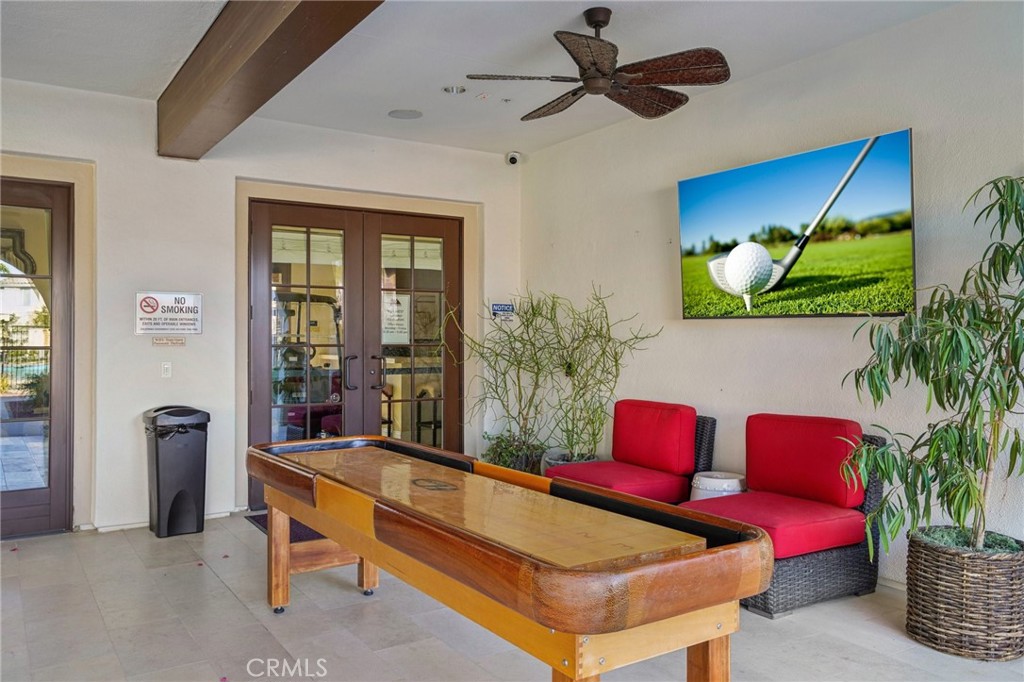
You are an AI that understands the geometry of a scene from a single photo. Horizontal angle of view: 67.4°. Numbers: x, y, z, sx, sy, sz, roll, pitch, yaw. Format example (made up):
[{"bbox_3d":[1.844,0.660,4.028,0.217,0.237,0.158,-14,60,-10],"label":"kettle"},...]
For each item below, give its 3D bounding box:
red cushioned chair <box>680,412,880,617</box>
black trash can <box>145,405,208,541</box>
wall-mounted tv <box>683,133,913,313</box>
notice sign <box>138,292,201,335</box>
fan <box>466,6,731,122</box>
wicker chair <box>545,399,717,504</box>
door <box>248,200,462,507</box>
[{"bbox_3d":[1.492,0.910,4.272,0.880,0.920,0.650,0,1,-30],"label":"red cushioned chair"},{"bbox_3d":[-2.365,0.901,5.431,0.360,0.880,0.370,0,1,-34],"label":"black trash can"},{"bbox_3d":[1.675,-0.643,4.819,0.060,0.975,1.670,-4,3,-34],"label":"wall-mounted tv"},{"bbox_3d":[-2.489,-0.198,5.592,0.457,0.303,0.008,0,1,-34],"label":"notice sign"},{"bbox_3d":[0.438,-1.486,3.944,1.360,0.440,1.360,0,1,-34],"label":"fan"},{"bbox_3d":[0.819,0.901,5.326,0.910,0.910,0.680,0,1,-30],"label":"wicker chair"},{"bbox_3d":[-1.259,0.109,6.526,1.900,2.440,0.080,0,1,-34],"label":"door"}]

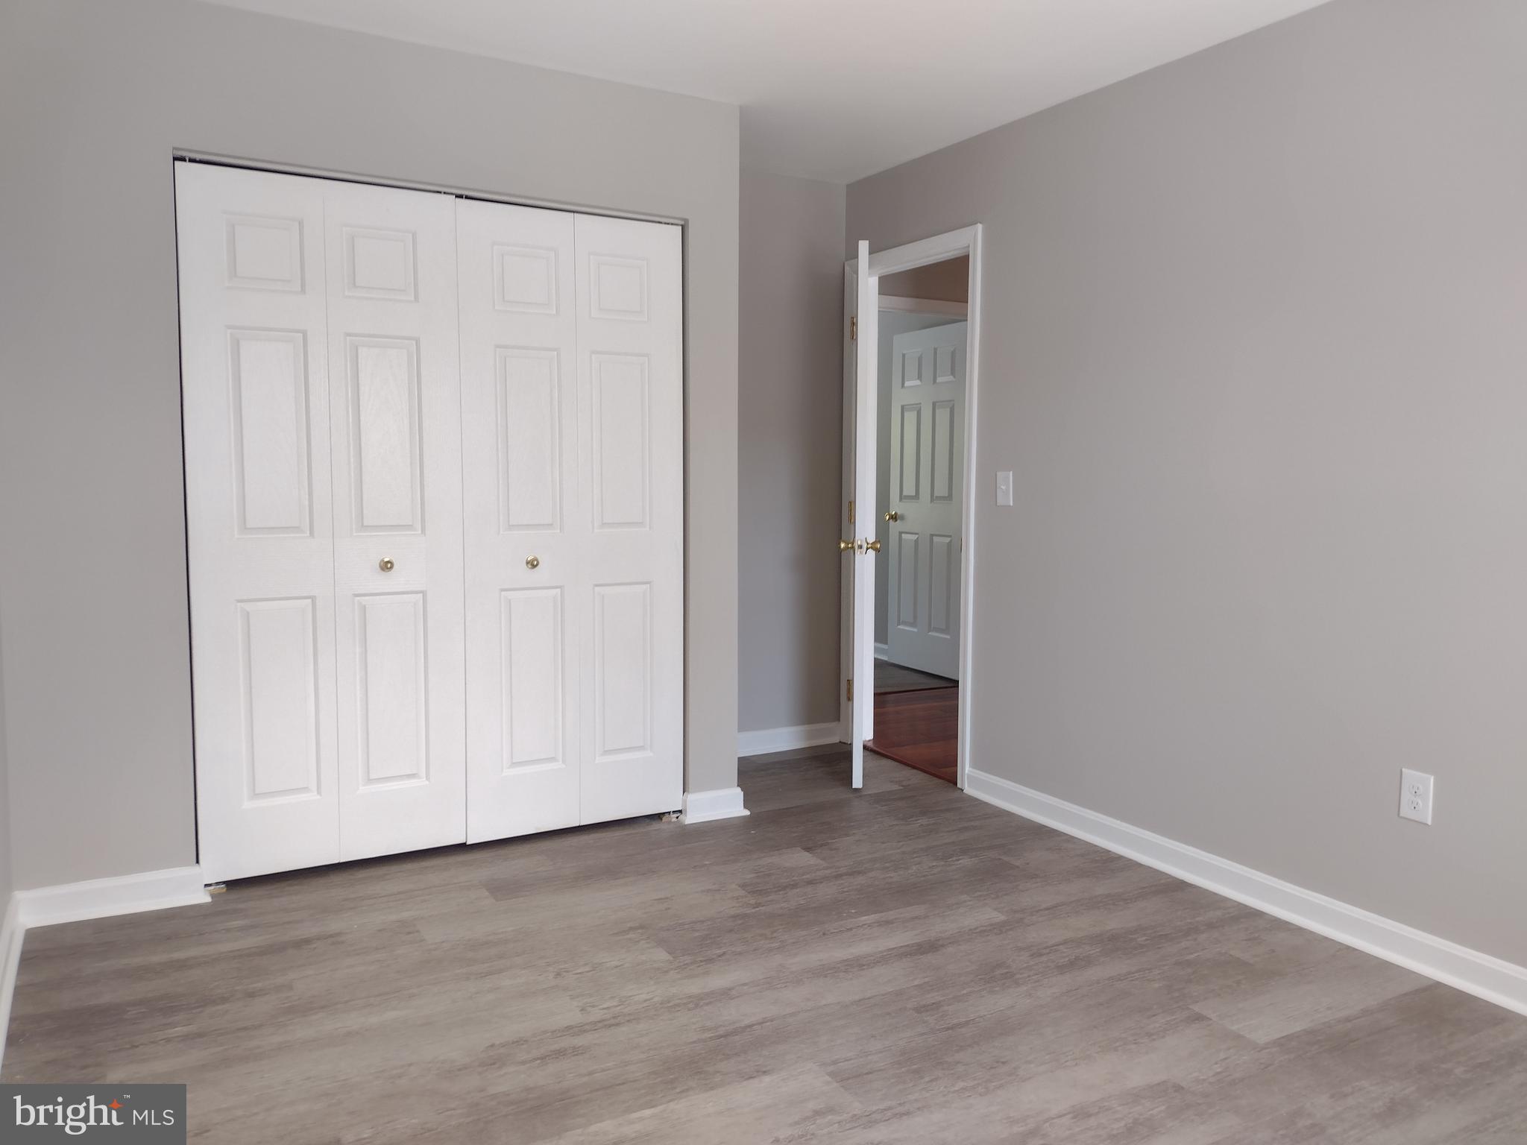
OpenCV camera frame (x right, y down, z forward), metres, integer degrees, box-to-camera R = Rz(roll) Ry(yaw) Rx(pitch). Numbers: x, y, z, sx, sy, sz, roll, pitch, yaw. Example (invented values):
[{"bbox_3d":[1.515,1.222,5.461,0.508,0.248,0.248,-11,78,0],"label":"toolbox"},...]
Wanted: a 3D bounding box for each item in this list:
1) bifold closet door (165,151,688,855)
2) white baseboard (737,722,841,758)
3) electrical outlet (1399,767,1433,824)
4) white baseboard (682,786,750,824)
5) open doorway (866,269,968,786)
[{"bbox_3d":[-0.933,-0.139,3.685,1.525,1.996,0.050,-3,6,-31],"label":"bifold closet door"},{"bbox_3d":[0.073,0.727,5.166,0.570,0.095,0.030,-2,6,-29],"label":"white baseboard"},{"bbox_3d":[1.625,0.561,2.970,0.010,0.122,0.080,-2,6,-29],"label":"electrical outlet"},{"bbox_3d":[-0.166,0.819,4.153,0.244,0.095,0.030,-2,6,-29],"label":"white baseboard"},{"bbox_3d":[0.612,-0.211,4.842,0.130,2.031,0.765,-2,6,-29],"label":"open doorway"}]

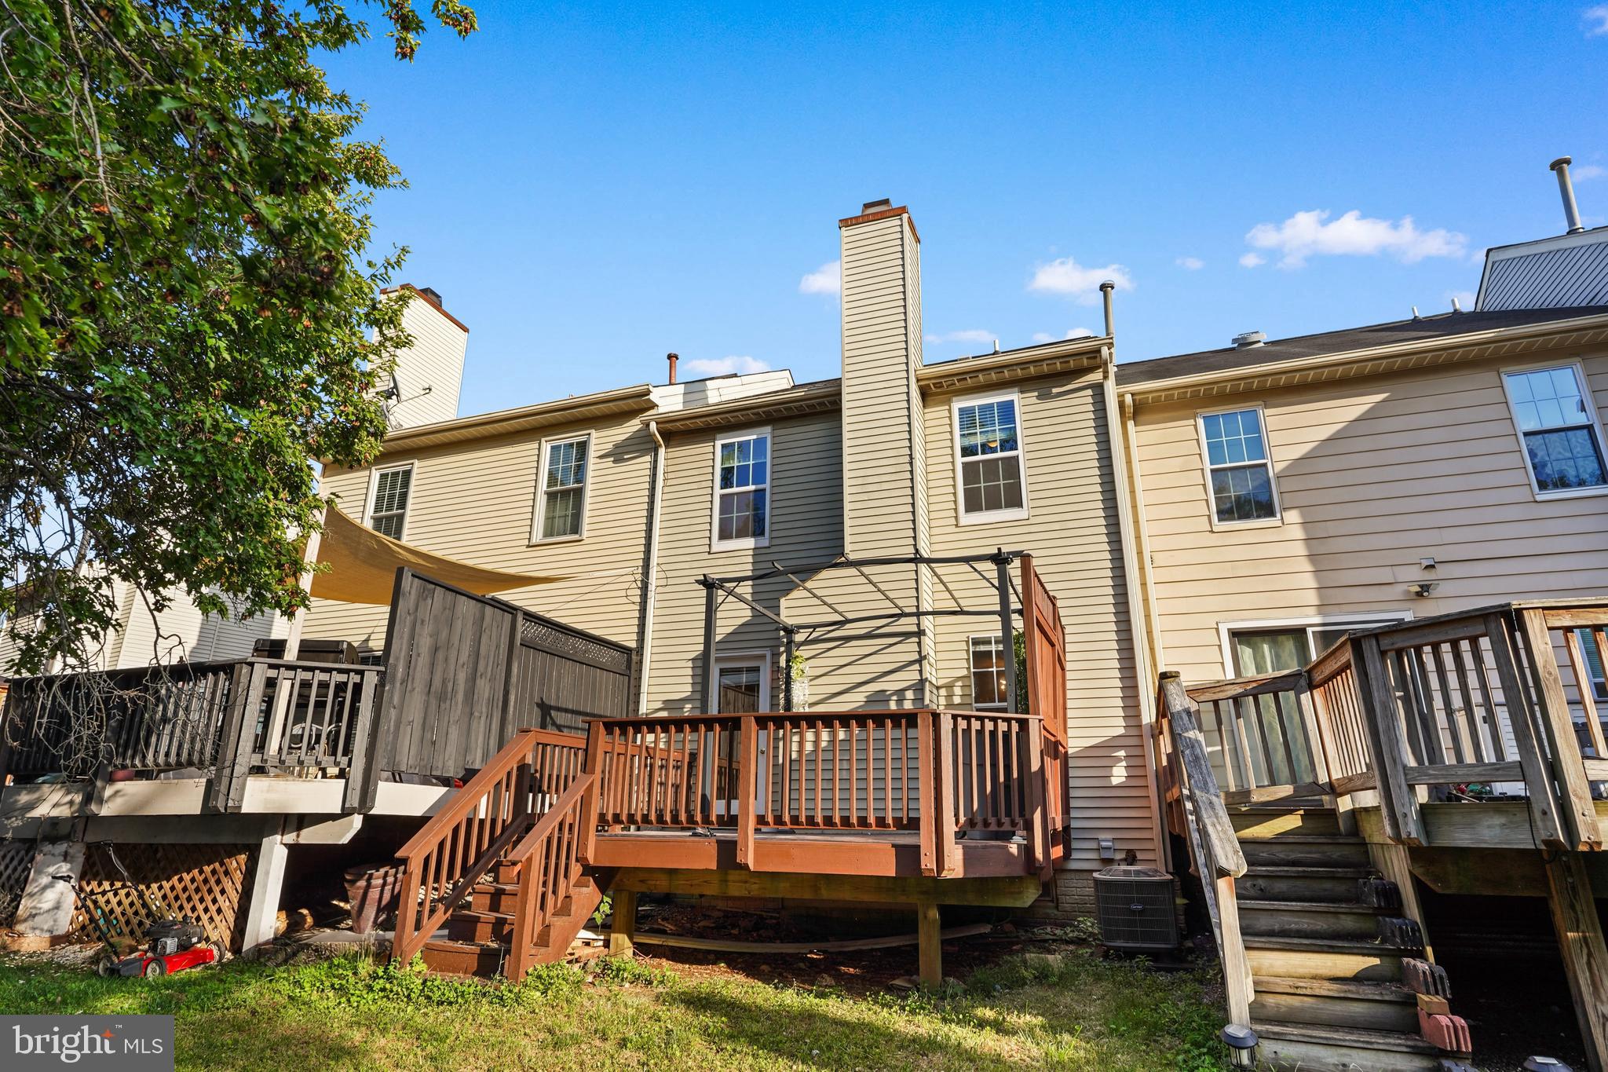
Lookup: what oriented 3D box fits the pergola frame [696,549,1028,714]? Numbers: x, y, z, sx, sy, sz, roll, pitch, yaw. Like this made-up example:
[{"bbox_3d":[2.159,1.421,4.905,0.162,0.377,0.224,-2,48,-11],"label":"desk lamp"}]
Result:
[{"bbox_3d":[0.741,1.583,7.873,2.940,2.260,2.480,-6,-19,19],"label":"pergola frame"}]

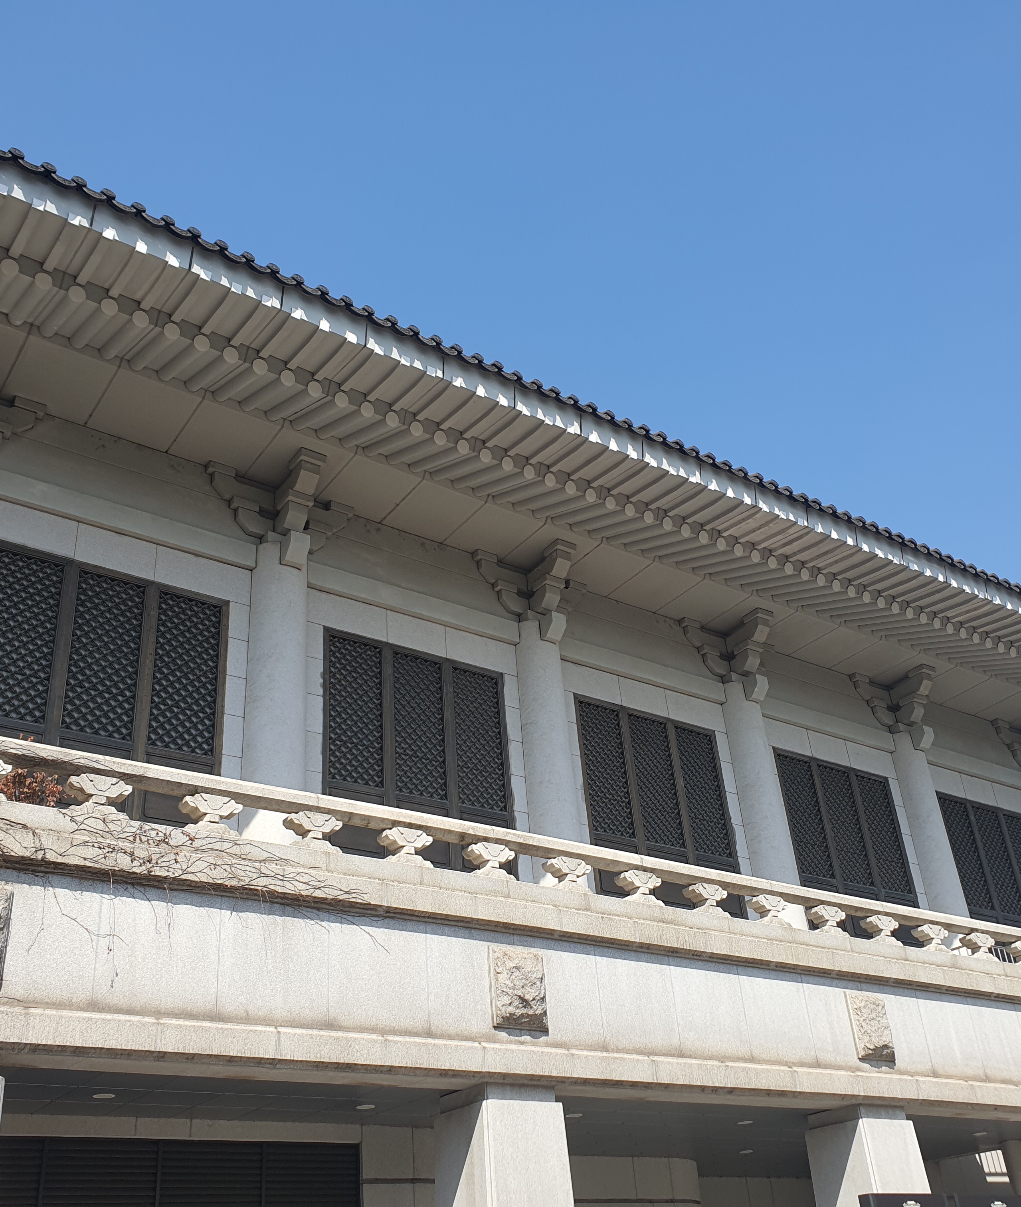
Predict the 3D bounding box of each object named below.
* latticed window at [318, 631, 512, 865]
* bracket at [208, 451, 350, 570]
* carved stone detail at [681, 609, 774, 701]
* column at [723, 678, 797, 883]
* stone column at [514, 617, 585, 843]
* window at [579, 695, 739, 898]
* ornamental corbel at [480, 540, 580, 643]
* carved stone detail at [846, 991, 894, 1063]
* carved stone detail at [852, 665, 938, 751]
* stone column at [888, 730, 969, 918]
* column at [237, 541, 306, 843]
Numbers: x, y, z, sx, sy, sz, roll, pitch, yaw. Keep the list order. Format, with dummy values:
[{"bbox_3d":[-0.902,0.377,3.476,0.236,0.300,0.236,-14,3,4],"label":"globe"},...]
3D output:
[{"bbox_3d":[-1.263,2.180,16.859,3.065,3.380,0.157,17,-37,-31],"label":"latticed window"},{"bbox_3d":[-3.256,-1.378,18.029,2.439,1.748,1.156,17,-38,-31],"label":"bracket"},{"bbox_3d":[4.614,1.034,22.955,2.439,1.748,1.156,17,-38,-31],"label":"carved stone detail"},{"bbox_3d":[4.301,3.460,20.389,0.773,4.493,0.773,17,-37,-31],"label":"column"},{"bbox_3d":[0.703,2.351,19.453,0.860,4.441,0.860,17,-38,-31],"label":"stone column"},{"bbox_3d":[2.365,3.291,19.174,3.059,3.393,0.157,17,-37,-31],"label":"window"},{"bbox_3d":[0.715,-0.151,19.150,2.332,1.520,1.074,17,-37,-31],"label":"ornamental corbel"},{"bbox_3d":[3.789,4.395,12.603,0.582,0.658,0.118,17,-37,-31],"label":"carved stone detail"},{"bbox_3d":[8.550,2.240,25.418,2.439,1.748,1.156,17,-38,-31],"label":"carved stone detail"},{"bbox_3d":[8.573,4.763,24.379,0.860,4.441,0.860,17,-38,-31],"label":"stone column"},{"bbox_3d":[-2.997,1.214,15.739,0.773,4.493,0.773,-3,-31,-2],"label":"column"}]

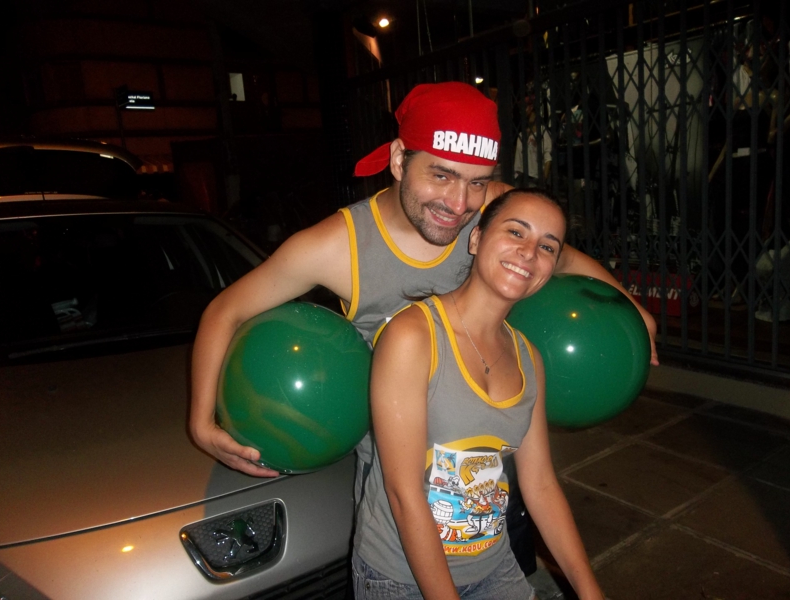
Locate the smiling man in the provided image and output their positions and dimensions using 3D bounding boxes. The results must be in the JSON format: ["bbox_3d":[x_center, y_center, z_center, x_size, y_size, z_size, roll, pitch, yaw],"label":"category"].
[{"bbox_3d":[0.091,0.307,1.361,0.980,1.430,0.500,-7,11,-12],"label":"smiling man"}]

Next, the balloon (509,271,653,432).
[{"bbox_3d":[0.362,0.105,1.260,0.305,0.305,0.305,-7,11,-12],"label":"balloon"}]

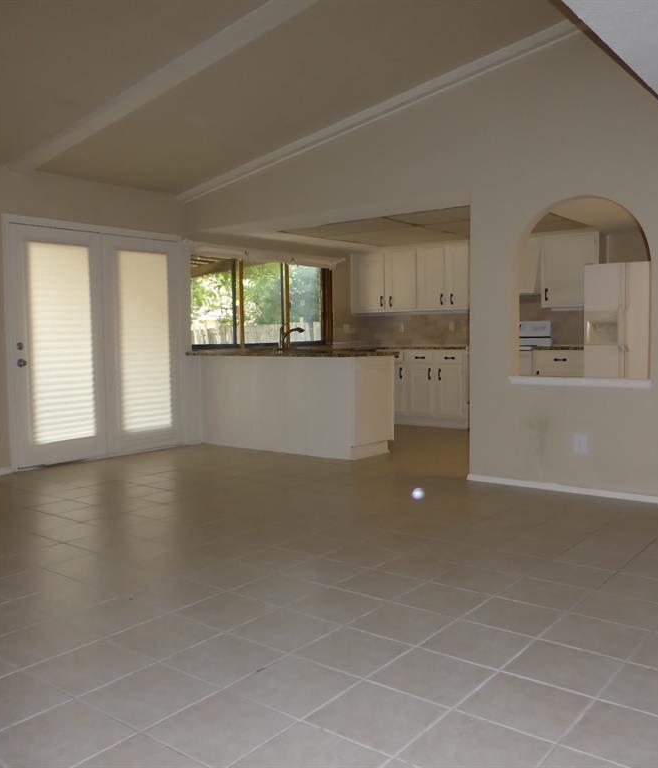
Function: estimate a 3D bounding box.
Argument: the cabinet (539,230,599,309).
[{"bbox_3d":[2.676,-1.228,7.726,0.610,0.780,0.320,2,4,38],"label":"cabinet"}]

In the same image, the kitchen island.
[{"bbox_3d":[-0.379,0.166,7.032,2.040,0.930,0.660,2,4,38],"label":"kitchen island"}]

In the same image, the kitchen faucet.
[{"bbox_3d":[-0.430,-0.519,8.090,0.290,0.300,0.080,1,4,23],"label":"kitchen faucet"}]

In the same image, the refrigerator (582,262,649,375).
[{"bbox_3d":[3.119,-0.299,7.102,0.890,1.750,0.790,2,4,38],"label":"refrigerator"}]

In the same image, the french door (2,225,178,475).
[{"bbox_3d":[-2.061,-0.359,6.515,0.080,2.090,1.800,2,4,38],"label":"french door"}]

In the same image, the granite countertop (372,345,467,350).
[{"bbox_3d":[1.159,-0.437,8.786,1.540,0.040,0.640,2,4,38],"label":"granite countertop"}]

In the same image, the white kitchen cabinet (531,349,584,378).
[{"bbox_3d":[2.605,0.095,7.694,0.590,0.905,0.610,2,4,38],"label":"white kitchen cabinet"}]

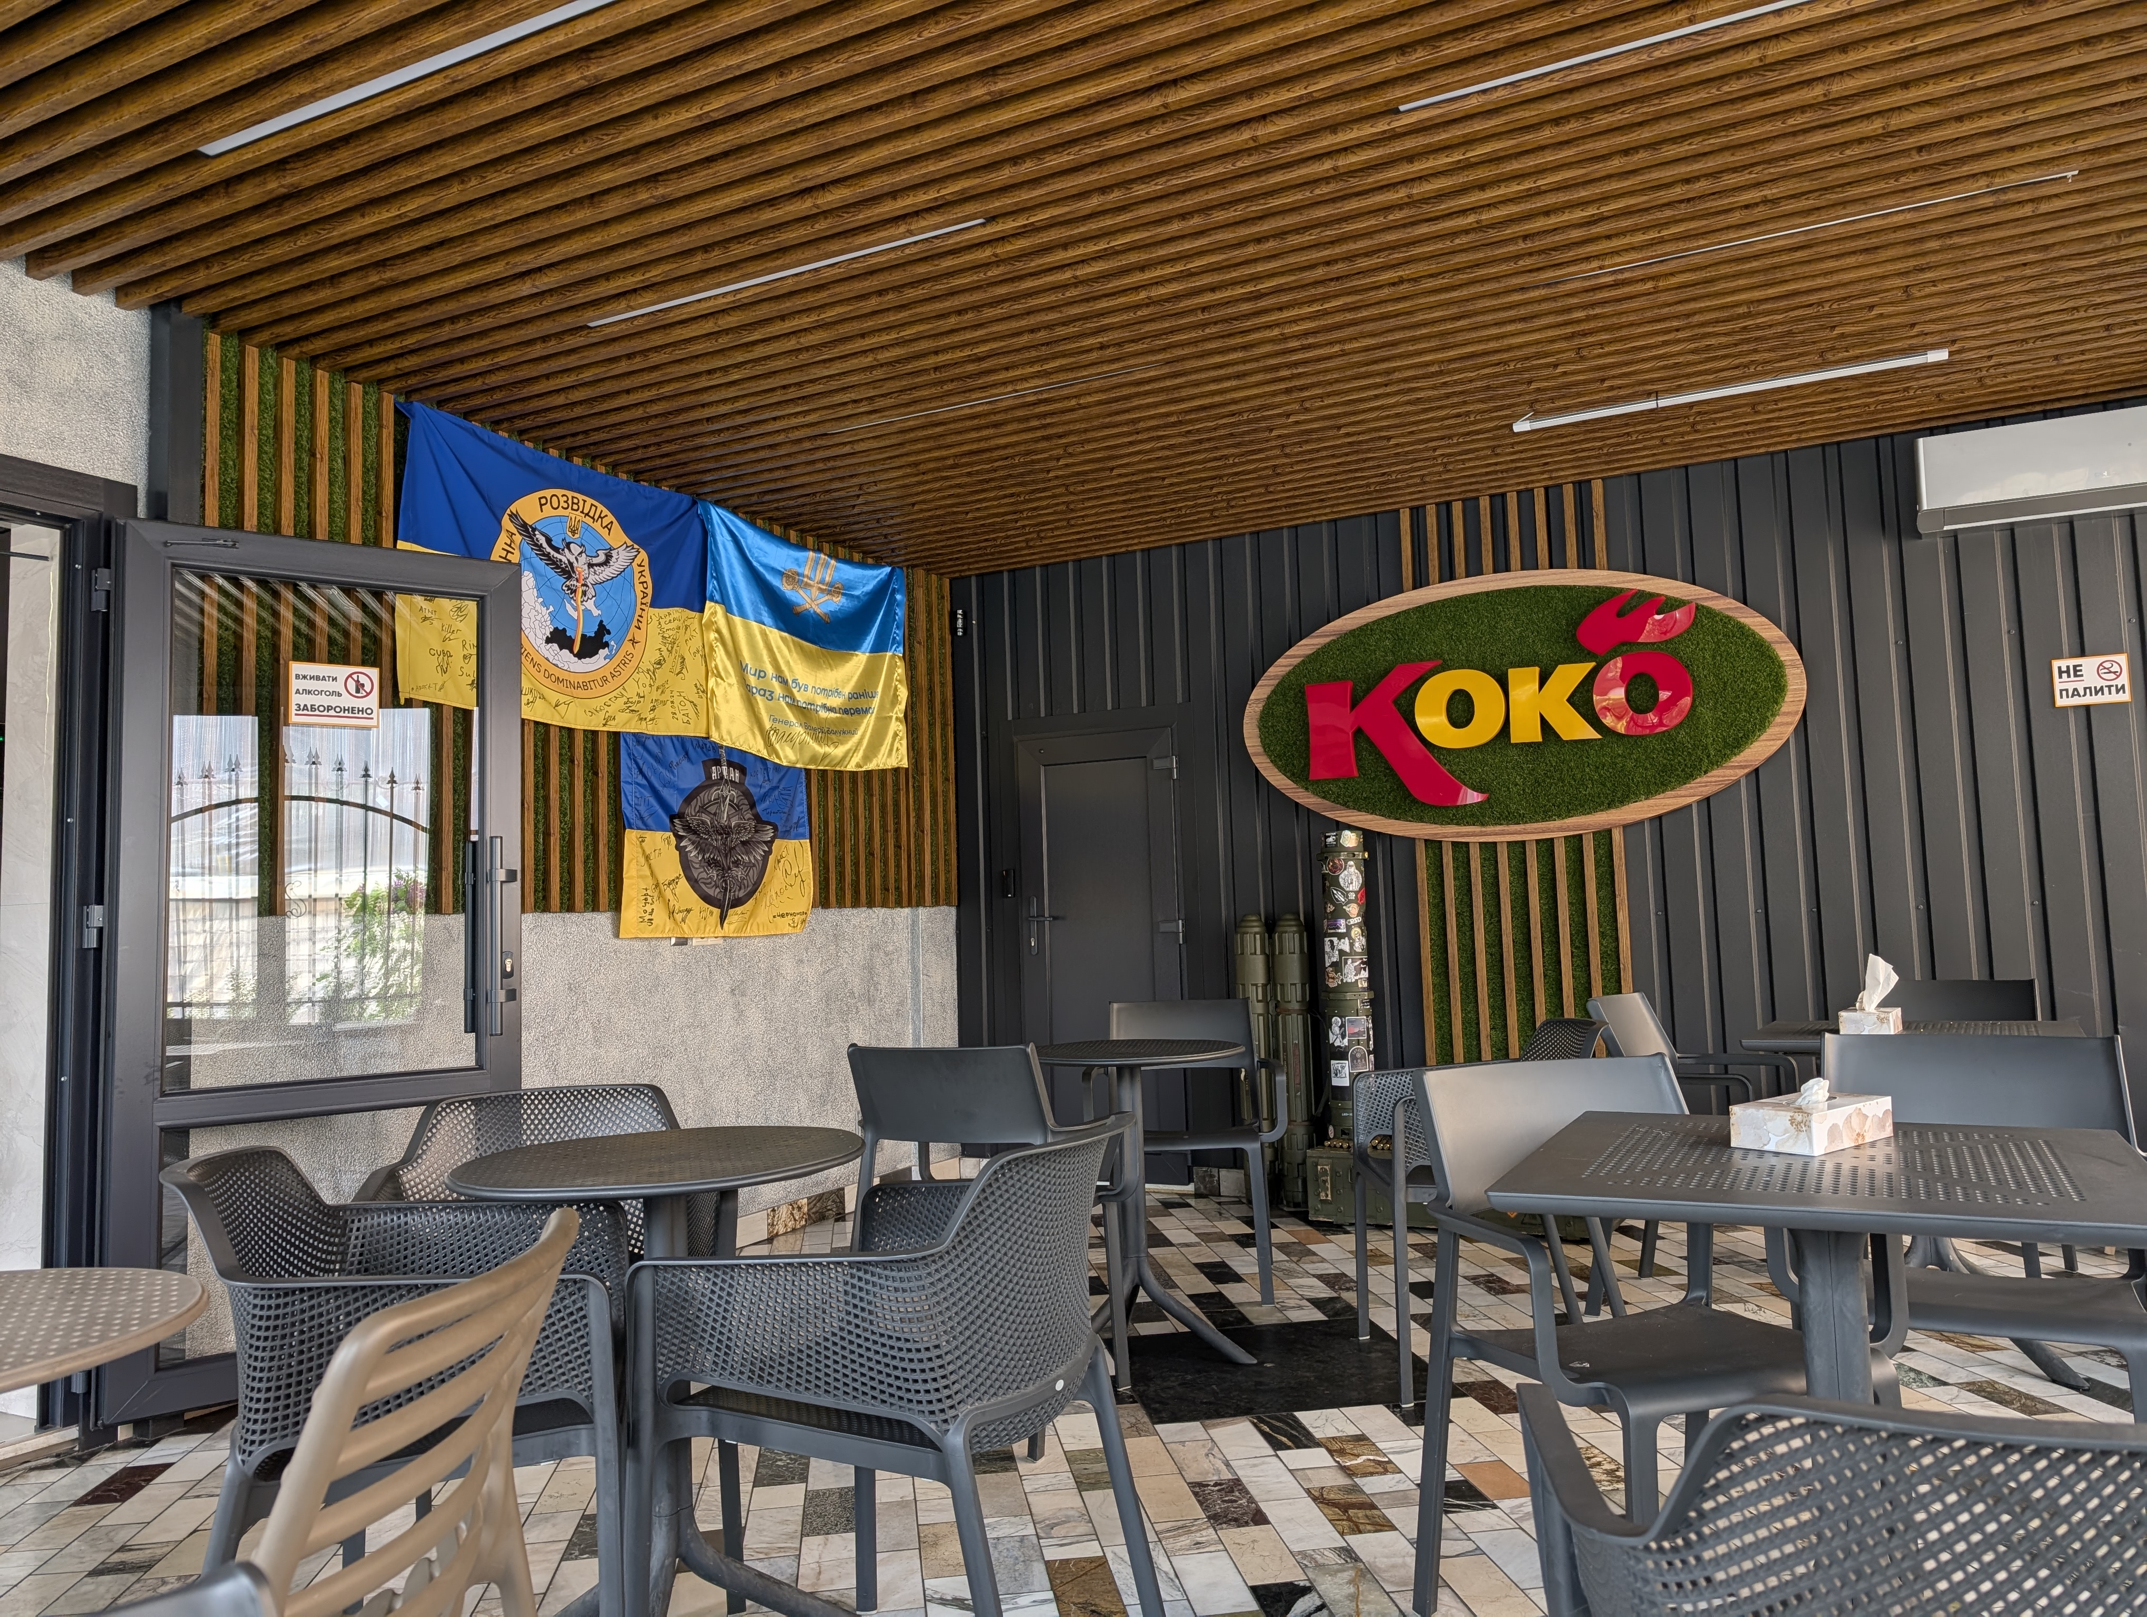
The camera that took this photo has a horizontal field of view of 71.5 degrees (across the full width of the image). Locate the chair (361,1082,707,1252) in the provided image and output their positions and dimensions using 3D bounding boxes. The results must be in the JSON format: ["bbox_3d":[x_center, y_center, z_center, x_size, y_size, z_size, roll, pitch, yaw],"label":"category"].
[{"bbox_3d":[-0.887,0.898,2.578,0.600,0.800,0.590,-1,-5,-15],"label":"chair"}]

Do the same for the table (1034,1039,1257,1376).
[{"bbox_3d":[0.166,0.999,3.866,0.623,0.749,0.623,-2,-5,0],"label":"table"}]

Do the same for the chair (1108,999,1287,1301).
[{"bbox_3d":[0.331,1.005,4.475,0.580,0.820,0.530,-2,-5,7],"label":"chair"}]

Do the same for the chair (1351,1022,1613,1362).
[{"bbox_3d":[1.000,0.920,3.565,0.590,0.800,0.600,-2,-5,2],"label":"chair"}]

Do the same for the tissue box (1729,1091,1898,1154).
[{"bbox_3d":[0.993,0.419,2.003,0.223,0.058,0.119,2,-6,-38],"label":"tissue box"}]

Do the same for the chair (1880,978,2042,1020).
[{"bbox_3d":[2.501,0.923,4.311,0.580,0.820,0.530,-5,-6,37],"label":"chair"}]

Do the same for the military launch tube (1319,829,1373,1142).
[{"bbox_3d":[1.014,0.653,5.463,0.181,1.156,0.181,-2,-5,0],"label":"military launch tube"}]

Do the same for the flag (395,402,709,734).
[{"bbox_3d":[-1.578,-0.690,4.673,0.050,0.844,1.216,-4,-5,29],"label":"flag"}]

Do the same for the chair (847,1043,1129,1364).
[{"bbox_3d":[-0.206,0.930,3.346,0.580,0.820,0.530,-4,-5,23],"label":"chair"}]

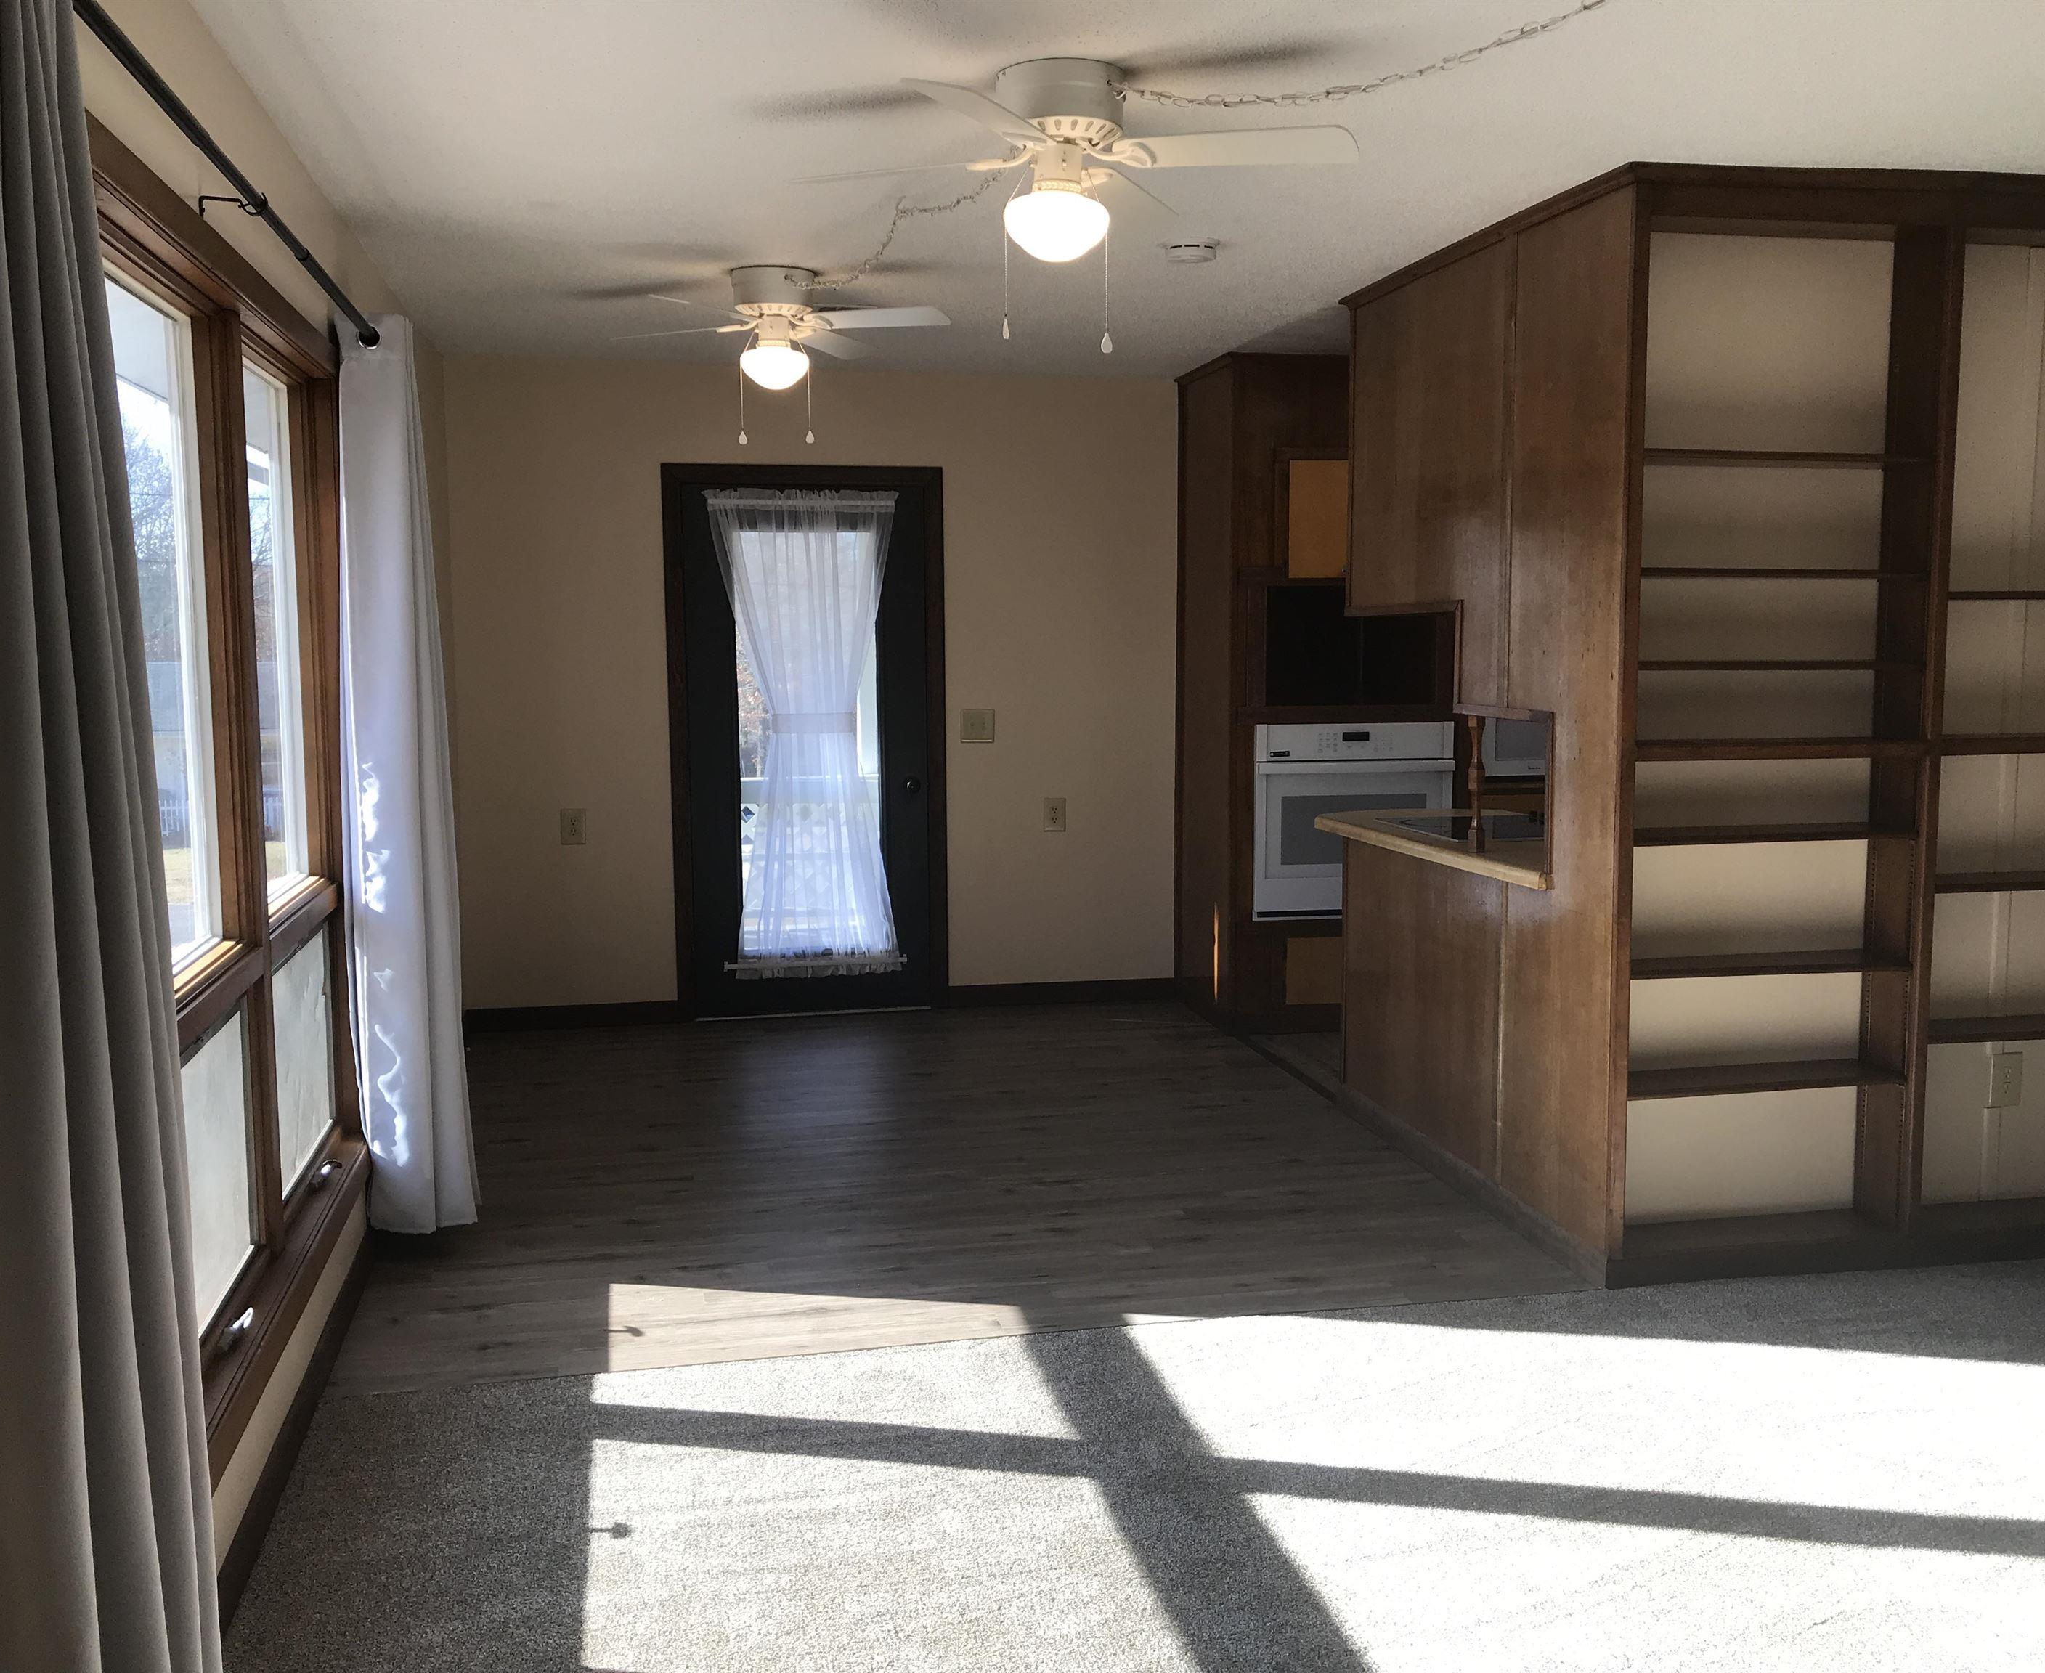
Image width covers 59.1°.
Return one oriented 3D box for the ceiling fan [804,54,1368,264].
[{"bbox_3d":[0.069,-1.188,3.211,0.980,0.320,0.980,-2,6,-12],"label":"ceiling fan"}]

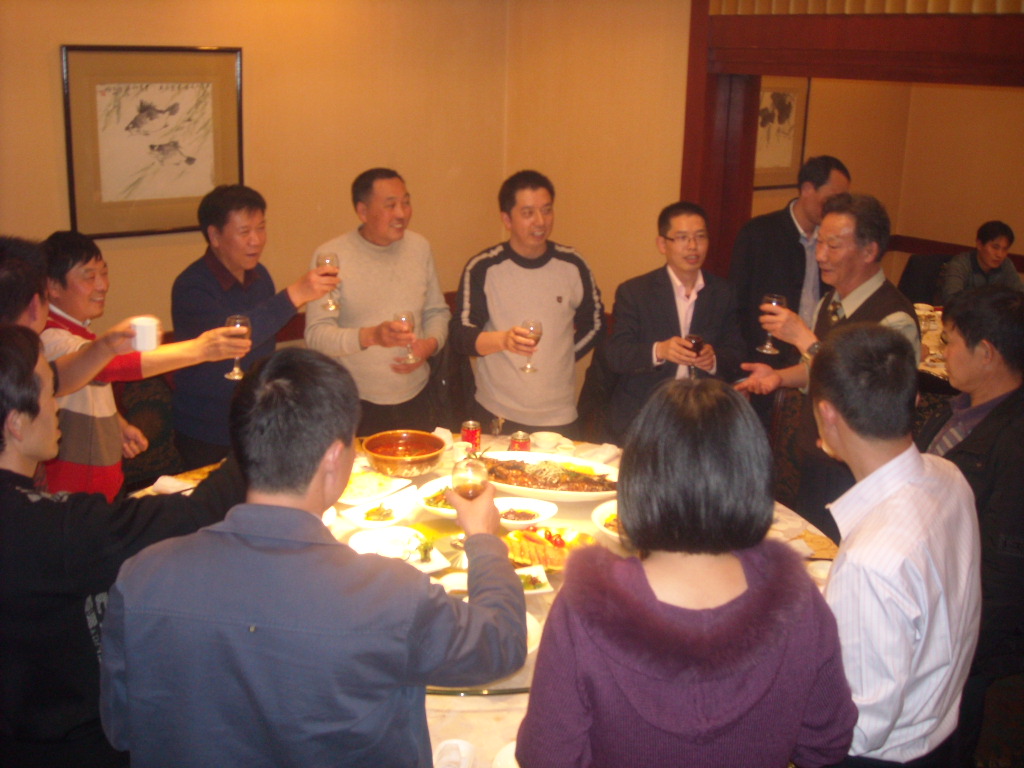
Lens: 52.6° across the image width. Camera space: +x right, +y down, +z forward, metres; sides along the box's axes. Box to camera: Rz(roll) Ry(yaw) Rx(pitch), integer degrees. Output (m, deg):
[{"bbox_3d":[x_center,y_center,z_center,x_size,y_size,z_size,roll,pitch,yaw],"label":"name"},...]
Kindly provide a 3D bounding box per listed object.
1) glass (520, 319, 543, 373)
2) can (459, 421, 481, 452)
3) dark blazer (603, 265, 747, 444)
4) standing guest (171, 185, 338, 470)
[{"bbox_3d":[0.058,-0.120,3.270,0.066,0.170,0.066,1,18,0],"label":"glass"},{"bbox_3d":[-0.139,0.195,3.518,0.066,0.120,0.066,1,18,0],"label":"can"},{"bbox_3d":[0.563,-0.053,3.728,0.490,0.730,0.360,0,18,-1],"label":"dark blazer"},{"bbox_3d":[-0.812,0.183,3.484,0.470,1.654,0.540,-15,23,-40],"label":"standing guest"}]

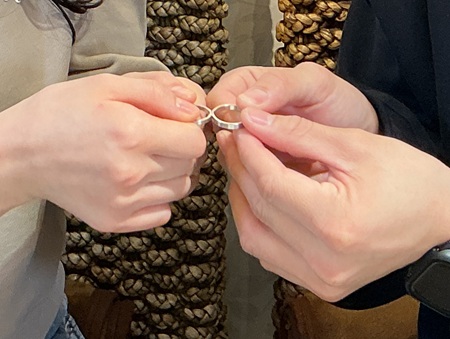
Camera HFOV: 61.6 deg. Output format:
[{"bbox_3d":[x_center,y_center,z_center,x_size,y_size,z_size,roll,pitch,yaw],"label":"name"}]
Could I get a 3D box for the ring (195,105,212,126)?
[{"bbox_3d":[-0.017,-0.032,0.223,0.019,0.003,0.019,2,40,-1],"label":"ring"}]

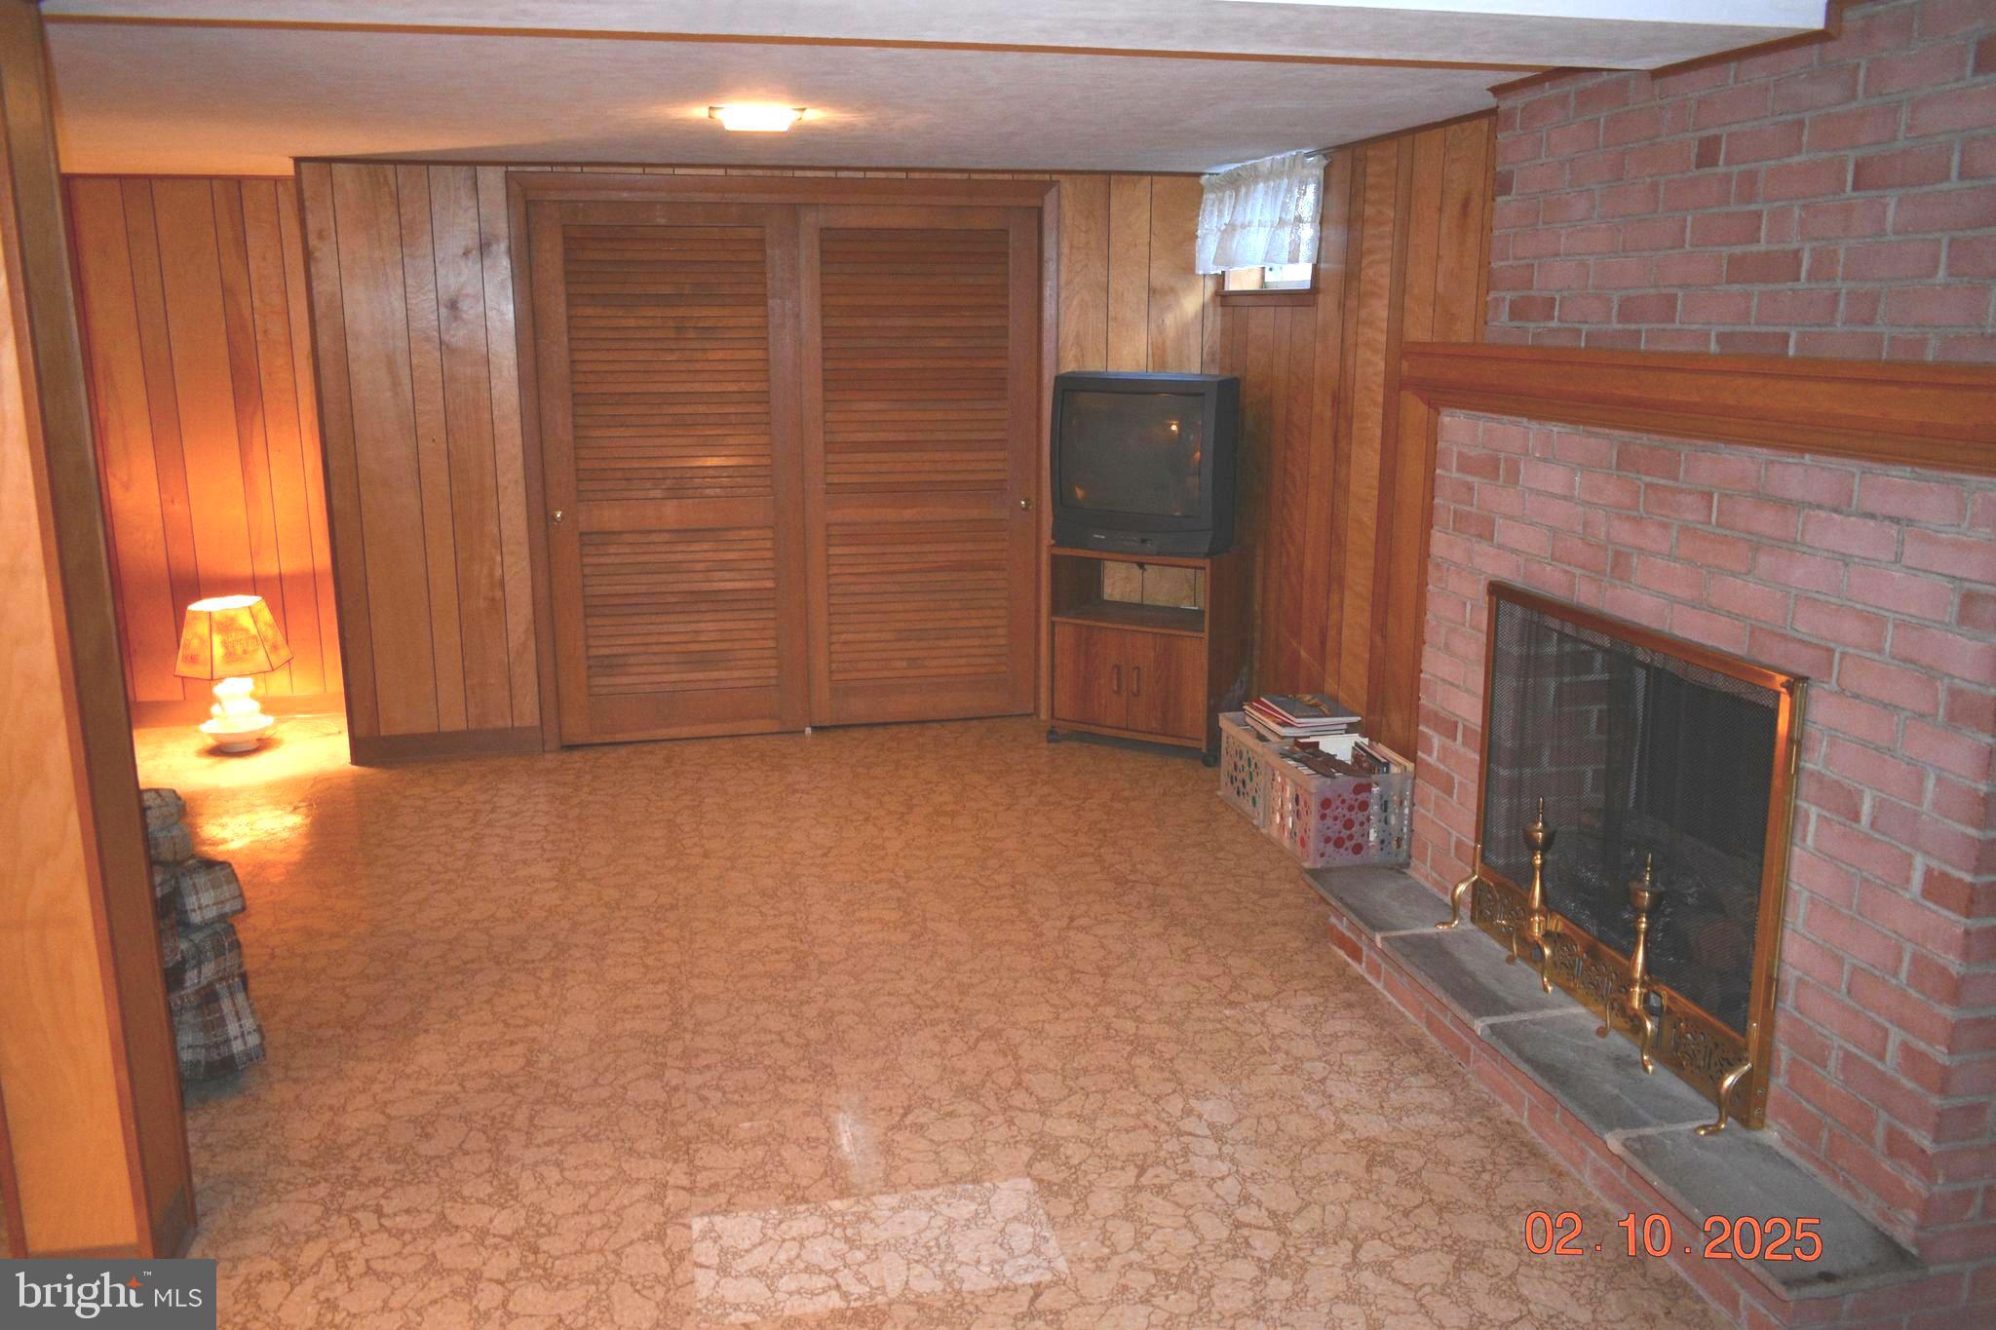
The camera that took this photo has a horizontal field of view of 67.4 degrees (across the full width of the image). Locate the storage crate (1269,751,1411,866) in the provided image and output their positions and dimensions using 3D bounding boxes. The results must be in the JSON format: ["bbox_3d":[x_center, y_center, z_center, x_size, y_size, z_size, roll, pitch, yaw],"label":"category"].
[{"bbox_3d":[1.029,0.422,4.523,0.342,0.268,0.390,-2,13,-11],"label":"storage crate"}]

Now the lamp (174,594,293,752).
[{"bbox_3d":[-2.847,0.025,5.570,0.410,0.580,0.400,-2,13,-11],"label":"lamp"}]

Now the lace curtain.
[{"bbox_3d":[0.903,-1.580,5.271,0.080,0.365,0.900,-4,13,-17],"label":"lace curtain"}]

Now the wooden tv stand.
[{"bbox_3d":[0.572,-0.064,5.601,0.646,0.757,0.380,8,14,31],"label":"wooden tv stand"}]

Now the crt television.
[{"bbox_3d":[0.602,-0.758,5.573,0.650,0.610,0.480,8,14,31],"label":"crt television"}]

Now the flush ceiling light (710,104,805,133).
[{"bbox_3d":[-0.672,-1.516,4.188,0.270,0.060,0.260,-2,13,-11],"label":"flush ceiling light"}]

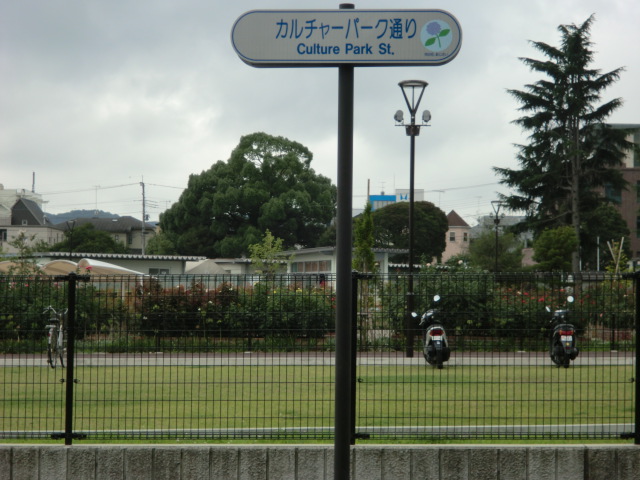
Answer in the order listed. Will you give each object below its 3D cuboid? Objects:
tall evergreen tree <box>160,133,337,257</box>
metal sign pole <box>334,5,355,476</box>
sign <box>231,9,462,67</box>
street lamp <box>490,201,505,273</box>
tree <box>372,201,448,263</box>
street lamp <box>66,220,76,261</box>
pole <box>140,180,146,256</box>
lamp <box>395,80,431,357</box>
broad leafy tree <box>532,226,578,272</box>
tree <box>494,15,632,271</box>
[{"bbox_3d":[-6.076,-1.982,145.000,15.300,14.500,14.500,1,-2,0],"label":"tall evergreen tree"},{"bbox_3d":[0.126,0.236,8.550,0.078,2.870,0.078,1,-2,3],"label":"metal sign pole"},{"bbox_3d":[0.135,-1.024,8.530,1.170,0.272,0.130,1,-2,3],"label":"sign"},{"bbox_3d":[8.799,0.893,83.500,0.720,5.650,0.600,1,-2,3],"label":"street lamp"},{"bbox_3d":[7.447,1.082,140.000,6.500,8.700,6.300,1,-2,0],"label":"tree"},{"bbox_3d":[-15.379,1.514,104.000,0.620,5.500,0.600,1,-2,3],"label":"street lamp"},{"bbox_3d":[-17.624,-0.050,168.000,0.500,11.700,0.400,1,-2,0],"label":"pole"},{"bbox_3d":[1.849,-0.434,34.000,0.750,5.580,0.610,1,-2,3],"label":"lamp"},{"bbox_3d":[10.498,1.516,75.000,2.100,4.200,2.100,1,-2,0],"label":"broad leafy tree"},{"bbox_3d":[12.302,-3.713,85.000,7.000,15.400,7.000,1,-2,0],"label":"tree"}]

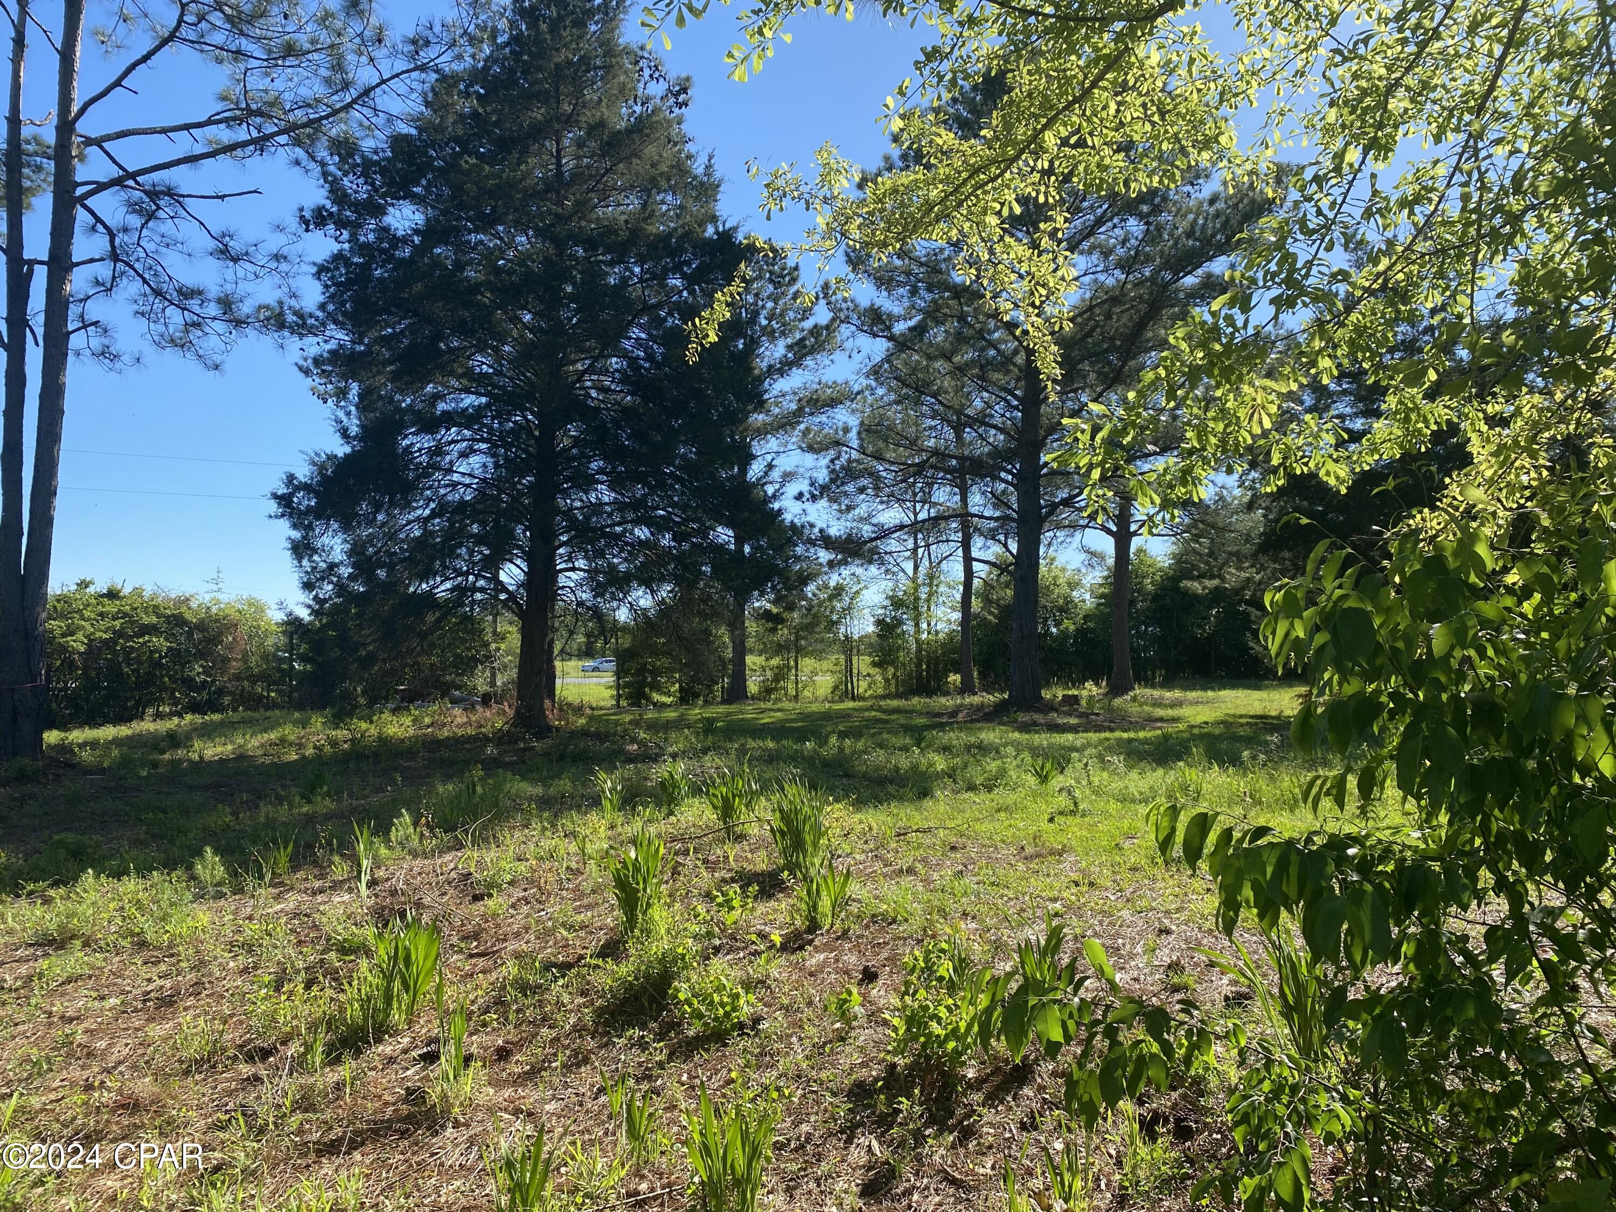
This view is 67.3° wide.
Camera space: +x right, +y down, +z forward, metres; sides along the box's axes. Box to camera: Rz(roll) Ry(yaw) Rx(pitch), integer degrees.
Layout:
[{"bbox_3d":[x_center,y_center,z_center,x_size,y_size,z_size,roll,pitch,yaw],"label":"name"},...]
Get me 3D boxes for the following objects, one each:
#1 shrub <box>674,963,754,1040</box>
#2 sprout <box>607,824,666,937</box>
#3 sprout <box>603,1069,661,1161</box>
[{"bbox_3d":[-0.383,1.594,4.912,0.332,0.227,0.299,0,-2,0],"label":"shrub"},{"bbox_3d":[-0.849,1.354,6.000,0.285,0.517,0.256,0,-2,0],"label":"sprout"},{"bbox_3d":[-0.526,1.529,3.630,0.173,0.249,0.147,0,-2,0],"label":"sprout"}]

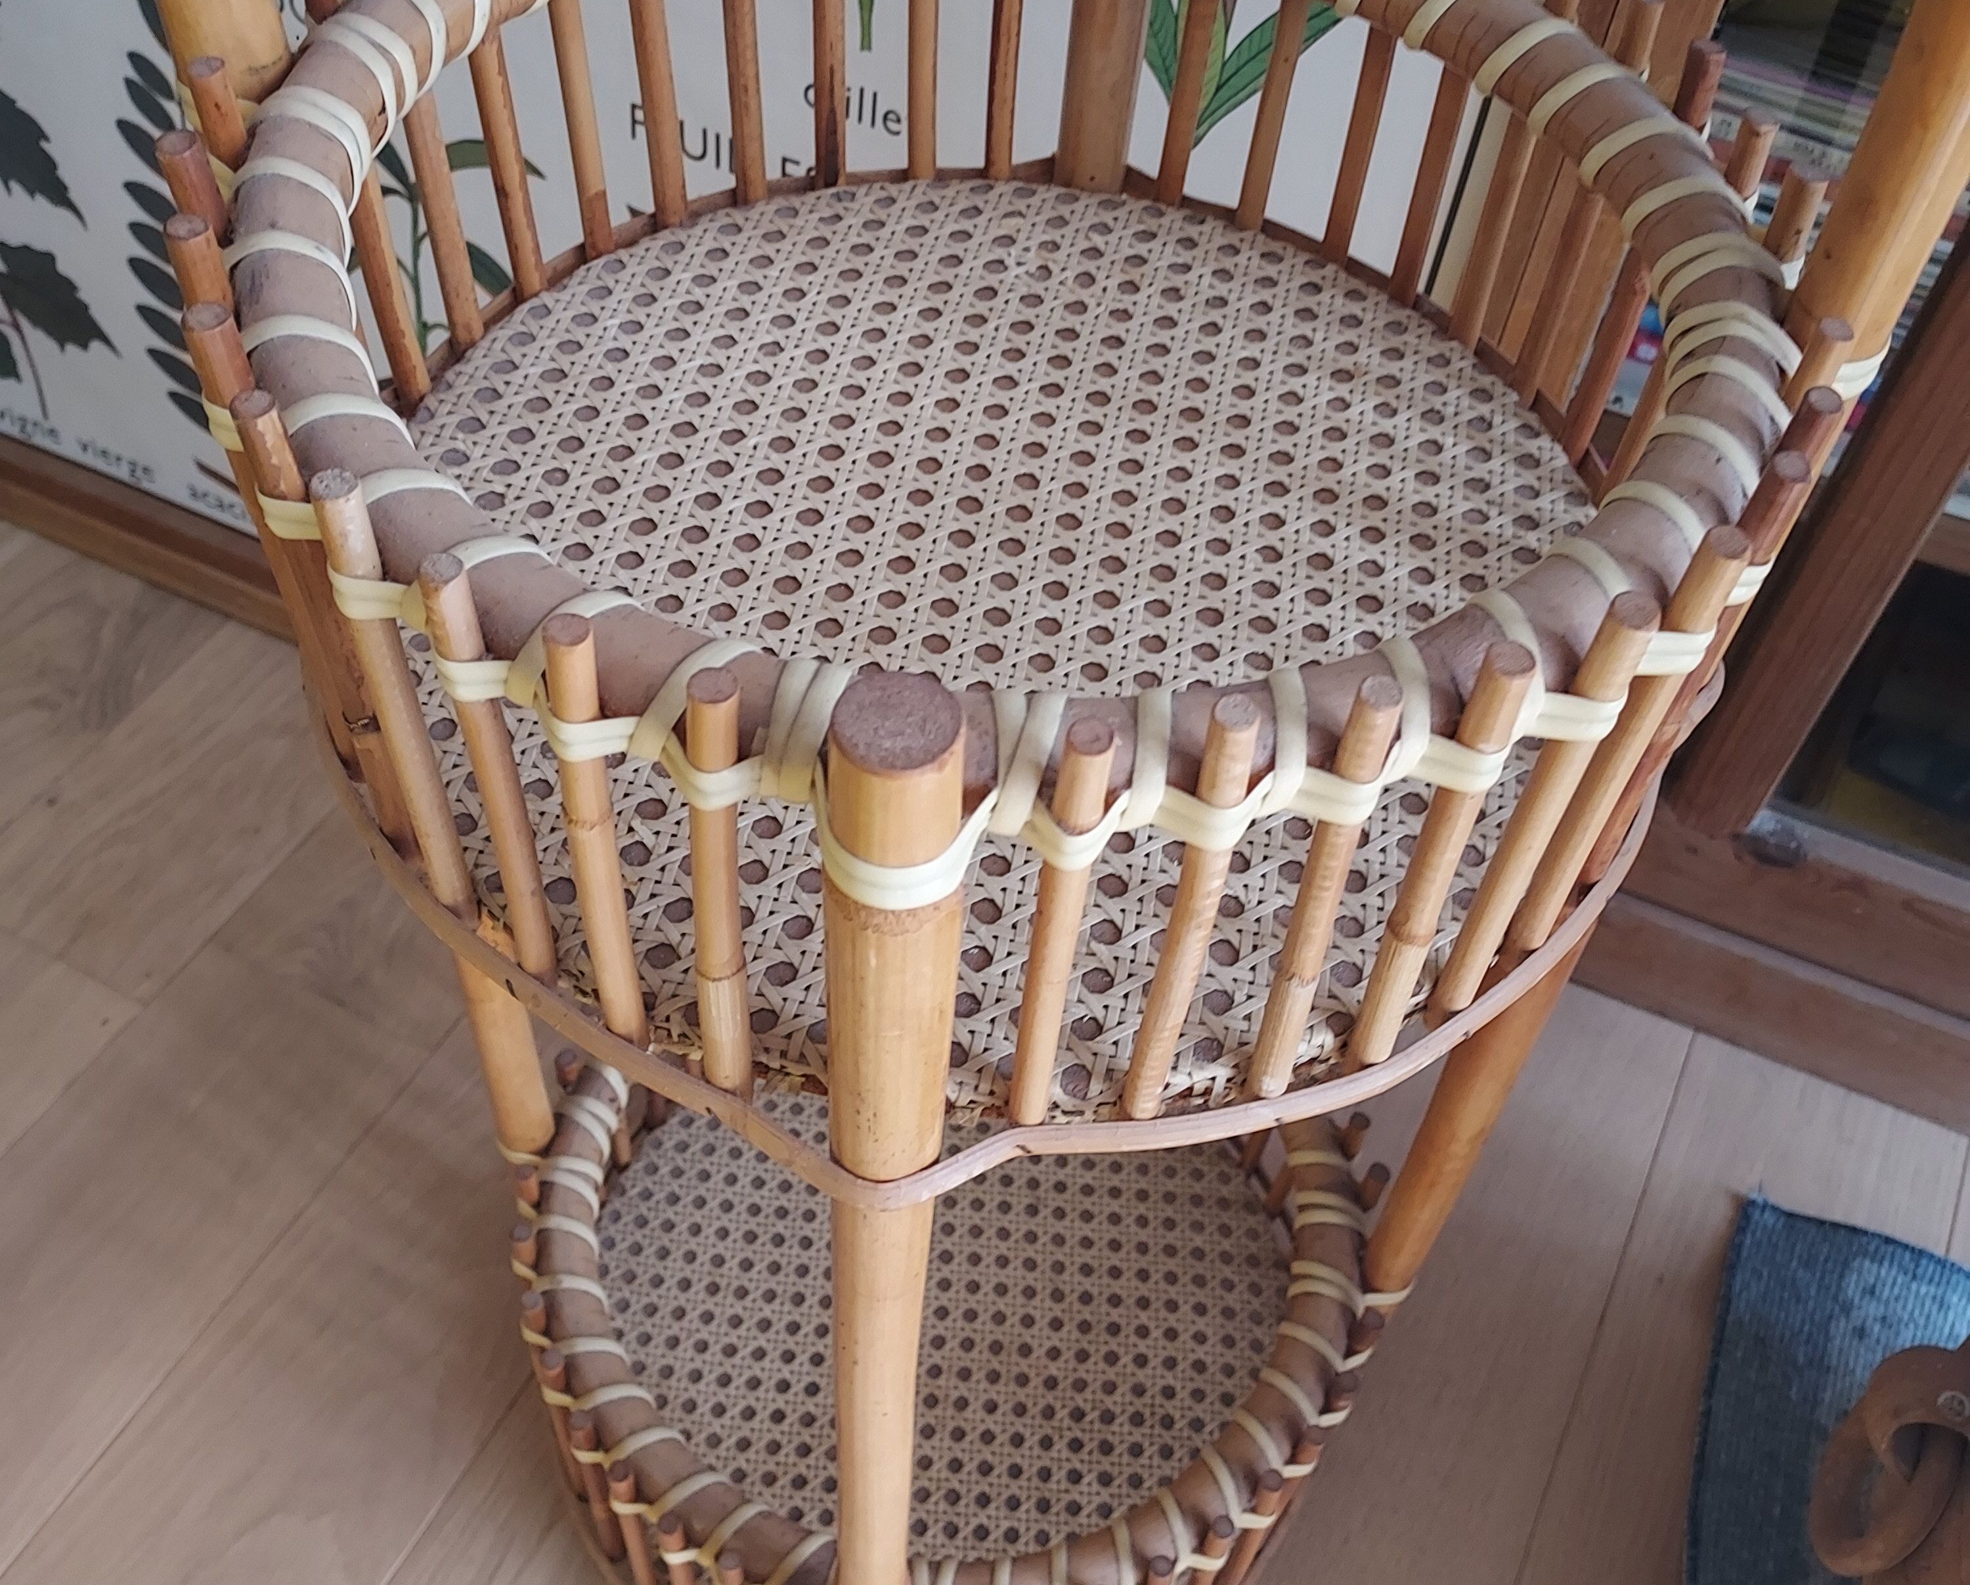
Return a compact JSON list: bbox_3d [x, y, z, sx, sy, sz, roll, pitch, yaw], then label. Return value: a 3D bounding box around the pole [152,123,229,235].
[{"bbox_3d":[-0.158,-0.086,0.397,0.009,0.121,0.009,-4,51,-7],"label":"pole"}]

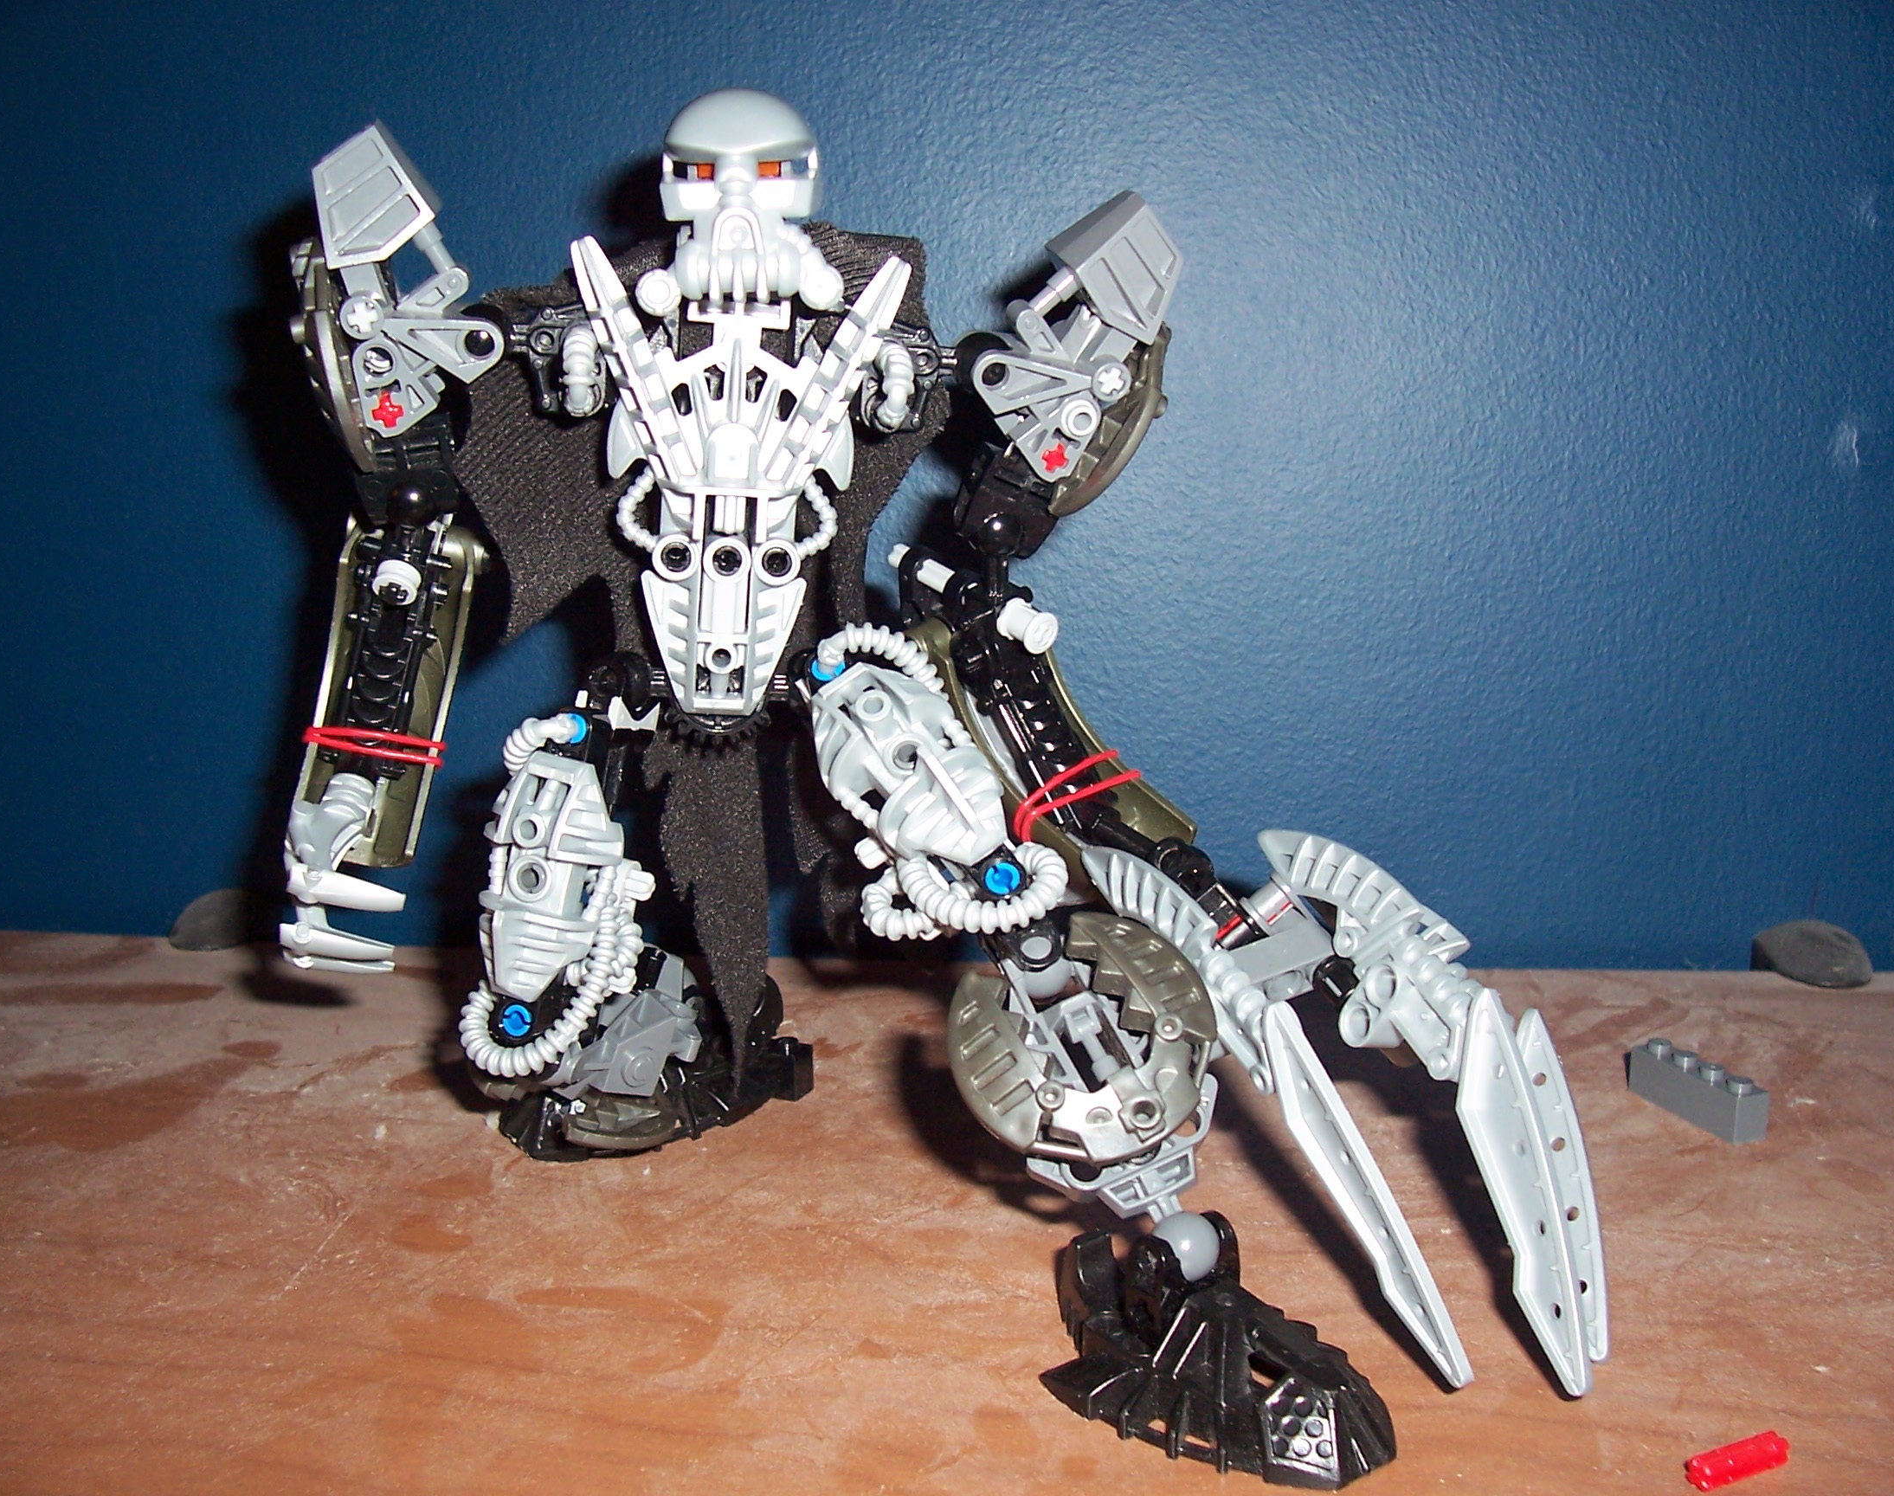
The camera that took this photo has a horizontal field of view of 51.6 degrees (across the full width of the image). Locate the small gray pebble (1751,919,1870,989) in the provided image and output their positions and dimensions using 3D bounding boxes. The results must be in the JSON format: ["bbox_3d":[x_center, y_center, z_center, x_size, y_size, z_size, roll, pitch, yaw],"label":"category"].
[{"bbox_3d":[0.214,0.050,0.490,0.029,0.015,0.018,1,10,6],"label":"small gray pebble"}]

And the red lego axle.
[{"bbox_3d":[0.107,0.096,0.264,0.016,0.005,0.005,-5,11,-25],"label":"red lego axle"}]

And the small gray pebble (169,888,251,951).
[{"bbox_3d":[-0.201,0.046,0.539,0.024,0.016,0.017,1,10,6],"label":"small gray pebble"}]

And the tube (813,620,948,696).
[{"bbox_3d":[-0.011,-0.015,0.320,0.021,0.011,0.011,10,10,-7],"label":"tube"}]

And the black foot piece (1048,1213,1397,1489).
[{"bbox_3d":[0.038,0.081,0.285,0.043,0.027,0.059,-9,13,-42],"label":"black foot piece"}]

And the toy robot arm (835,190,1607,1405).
[{"bbox_3d":[0.042,0.005,0.319,0.064,0.202,0.071,-23,-8,-3],"label":"toy robot arm"}]

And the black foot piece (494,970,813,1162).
[{"bbox_3d":[-0.062,0.061,0.402,0.061,0.028,0.044,-8,13,-39],"label":"black foot piece"}]

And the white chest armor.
[{"bbox_3d":[-0.033,-0.043,0.311,0.052,0.076,0.024,0,10,-10],"label":"white chest armor"}]

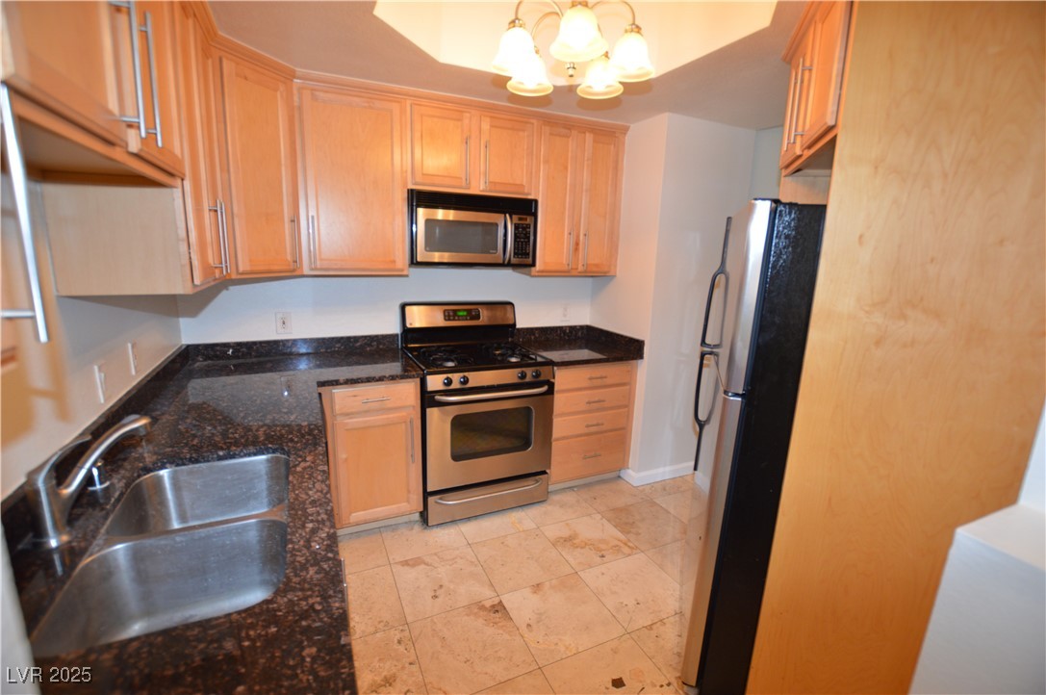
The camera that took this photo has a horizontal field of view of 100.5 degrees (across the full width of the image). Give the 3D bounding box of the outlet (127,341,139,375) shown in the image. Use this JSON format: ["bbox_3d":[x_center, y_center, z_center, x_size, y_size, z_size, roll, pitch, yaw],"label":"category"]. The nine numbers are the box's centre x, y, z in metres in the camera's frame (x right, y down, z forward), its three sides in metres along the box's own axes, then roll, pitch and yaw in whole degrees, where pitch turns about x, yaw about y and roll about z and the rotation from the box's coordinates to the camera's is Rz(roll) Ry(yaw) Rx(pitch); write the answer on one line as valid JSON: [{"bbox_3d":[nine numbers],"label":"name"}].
[{"bbox_3d":[-1.448,0.035,1.624,0.008,0.118,0.073,-4,13,-26],"label":"outlet"}]

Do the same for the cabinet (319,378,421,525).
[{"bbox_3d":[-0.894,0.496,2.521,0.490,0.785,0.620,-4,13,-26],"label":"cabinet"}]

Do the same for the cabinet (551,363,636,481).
[{"bbox_3d":[0.335,0.416,3.052,0.617,0.775,0.620,-4,14,-25],"label":"cabinet"}]

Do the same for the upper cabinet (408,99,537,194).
[{"bbox_3d":[-0.331,-1.134,2.612,0.758,0.465,0.335,-4,13,-26],"label":"upper cabinet"}]

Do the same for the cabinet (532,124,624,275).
[{"bbox_3d":[0.310,-0.955,2.944,0.665,0.935,0.313,-4,14,-25],"label":"cabinet"}]

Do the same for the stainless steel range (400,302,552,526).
[{"bbox_3d":[-0.299,0.351,2.740,0.765,1.190,0.680,-4,14,-25],"label":"stainless steel range"}]

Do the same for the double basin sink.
[{"bbox_3d":[-0.760,0.512,1.037,0.408,0.200,0.720,-4,14,-25],"label":"double basin sink"}]

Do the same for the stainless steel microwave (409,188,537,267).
[{"bbox_3d":[-0.332,-0.704,2.652,0.762,0.399,0.383,-4,14,-25],"label":"stainless steel microwave"}]

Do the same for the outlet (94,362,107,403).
[{"bbox_3d":[-1.316,0.106,1.364,0.010,0.118,0.073,-4,13,-26],"label":"outlet"}]

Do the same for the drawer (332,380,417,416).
[{"bbox_3d":[-0.811,0.212,2.322,0.386,0.133,0.420,-4,14,-25],"label":"drawer"}]

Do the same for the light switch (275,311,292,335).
[{"bbox_3d":[-1.370,-0.136,2.497,0.073,0.118,0.008,-4,13,-26],"label":"light switch"}]

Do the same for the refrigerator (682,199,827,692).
[{"bbox_3d":[1.047,0.381,1.632,0.770,1.700,0.750,6,13,19],"label":"refrigerator"}]

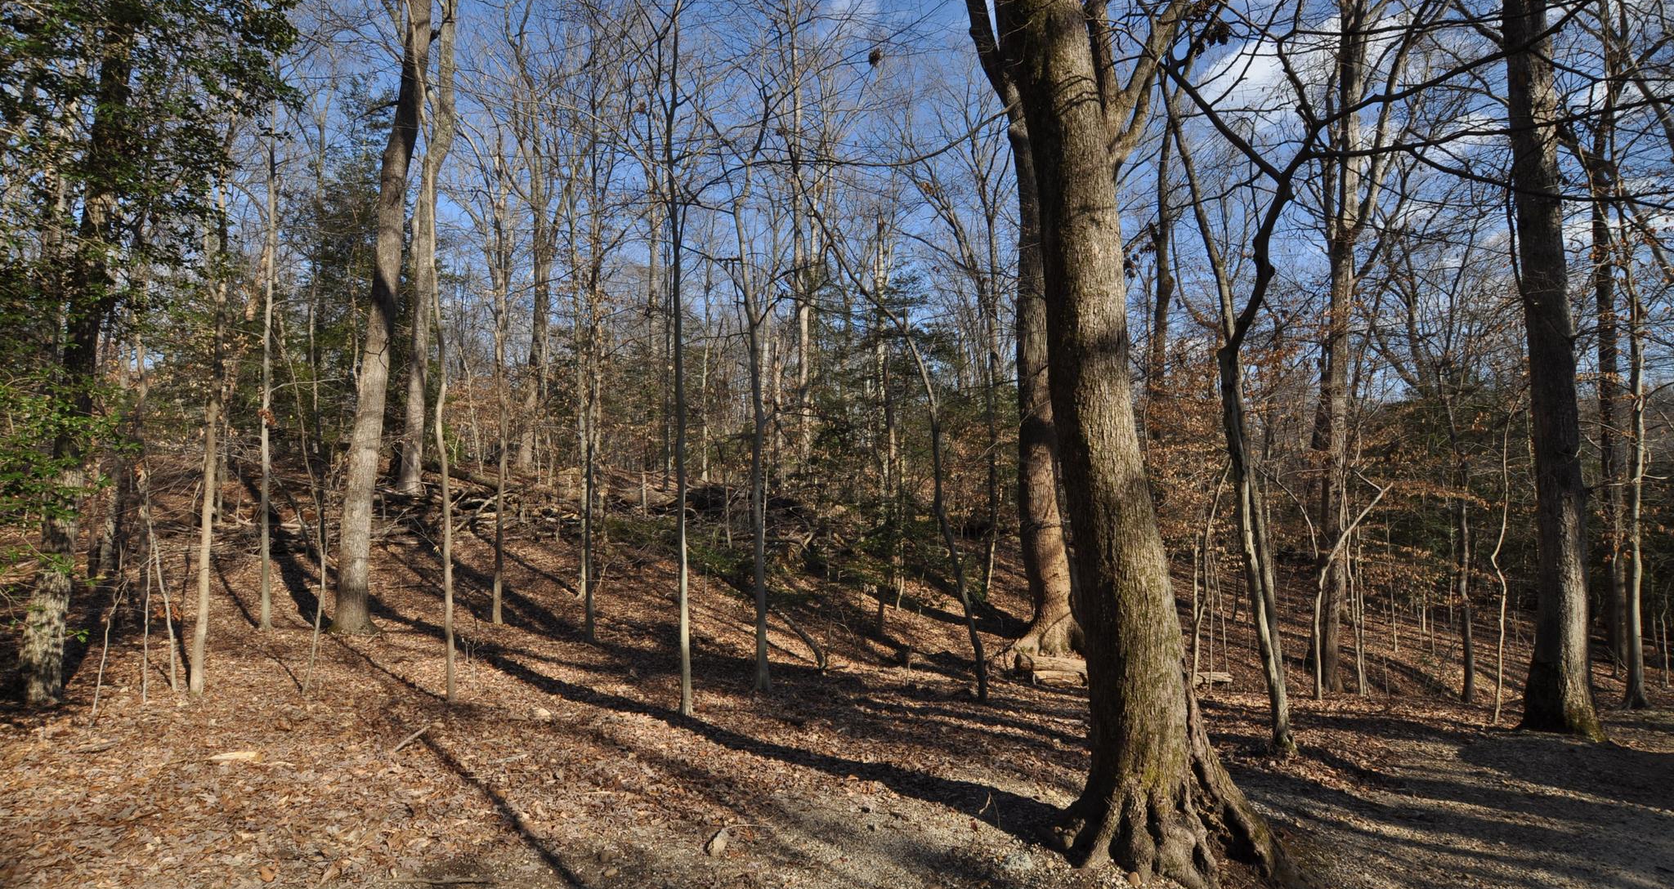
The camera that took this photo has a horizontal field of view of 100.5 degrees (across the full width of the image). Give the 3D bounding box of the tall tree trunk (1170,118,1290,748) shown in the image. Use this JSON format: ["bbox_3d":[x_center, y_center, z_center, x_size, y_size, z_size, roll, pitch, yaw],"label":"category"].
[{"bbox_3d":[2.666,-0.160,4.695,0.720,4.406,0.400,-2,-3,30],"label":"tall tree trunk"}]

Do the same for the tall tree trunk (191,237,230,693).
[{"bbox_3d":[-5.301,0.182,5.883,0.170,3.853,0.130,2,-3,-42],"label":"tall tree trunk"}]

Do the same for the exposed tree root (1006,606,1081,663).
[{"bbox_3d":[2.135,1.935,7.109,0.800,0.568,0.620,-1,-3,16],"label":"exposed tree root"}]

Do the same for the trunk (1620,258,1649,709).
[{"bbox_3d":[6.735,0.304,5.881,0.140,3.780,0.160,2,-3,-41],"label":"trunk"}]

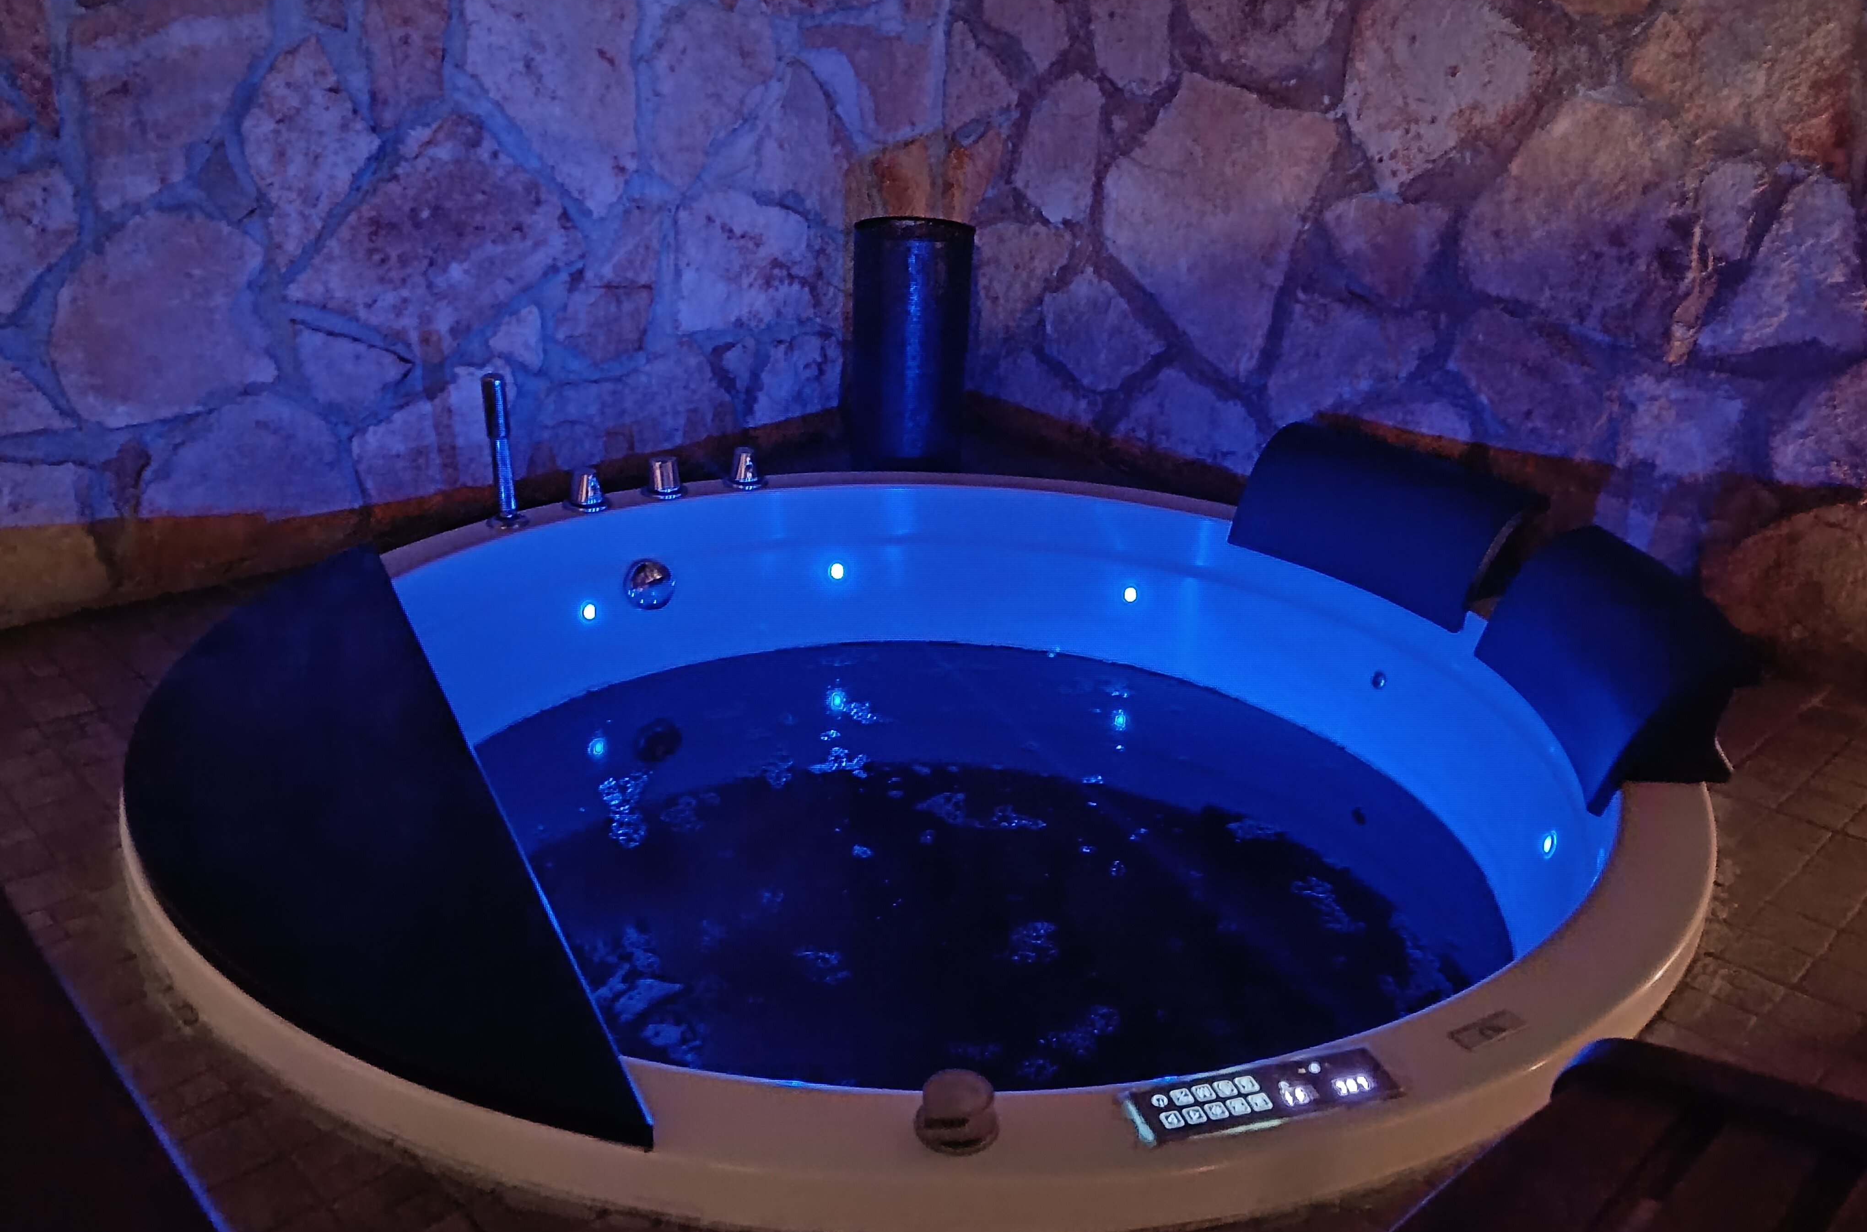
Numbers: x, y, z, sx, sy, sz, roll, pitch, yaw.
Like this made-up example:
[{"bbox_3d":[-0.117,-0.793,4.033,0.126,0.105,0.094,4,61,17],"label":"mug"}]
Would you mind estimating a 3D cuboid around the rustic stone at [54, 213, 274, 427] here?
[{"bbox_3d":[-1.113,-0.429,2.093,0.100,0.297,0.293,20,28,39],"label":"rustic stone"}]

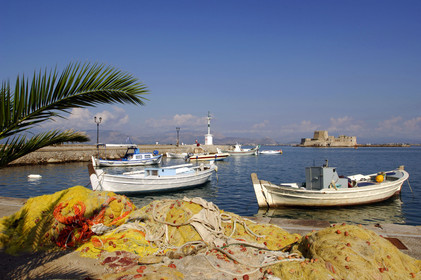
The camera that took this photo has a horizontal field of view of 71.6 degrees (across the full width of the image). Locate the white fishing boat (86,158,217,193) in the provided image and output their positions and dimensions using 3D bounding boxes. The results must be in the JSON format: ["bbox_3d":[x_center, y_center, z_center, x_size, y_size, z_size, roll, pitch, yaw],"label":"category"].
[{"bbox_3d":[-2.618,1.782,15.256,6.700,1.400,2.100,1,-1,-31],"label":"white fishing boat"}]

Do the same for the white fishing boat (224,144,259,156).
[{"bbox_3d":[6.153,2.028,61.019,8.300,2.600,2.600,0,-1,-8],"label":"white fishing boat"}]

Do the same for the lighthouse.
[{"bbox_3d":[-0.340,-3.037,76.569,1.900,8.852,1.900,1,-1,-30],"label":"lighthouse"}]

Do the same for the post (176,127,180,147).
[{"bbox_3d":[-7.403,-0.617,68.023,1.050,4.446,0.500,0,-1,15],"label":"post"}]

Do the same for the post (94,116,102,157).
[{"bbox_3d":[-16.488,-1.104,43.028,1.100,4.505,0.500,0,-1,15],"label":"post"}]

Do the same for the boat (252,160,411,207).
[{"bbox_3d":[4.815,1.631,11.107,7.000,1.550,2.200,0,-1,-20],"label":"boat"}]

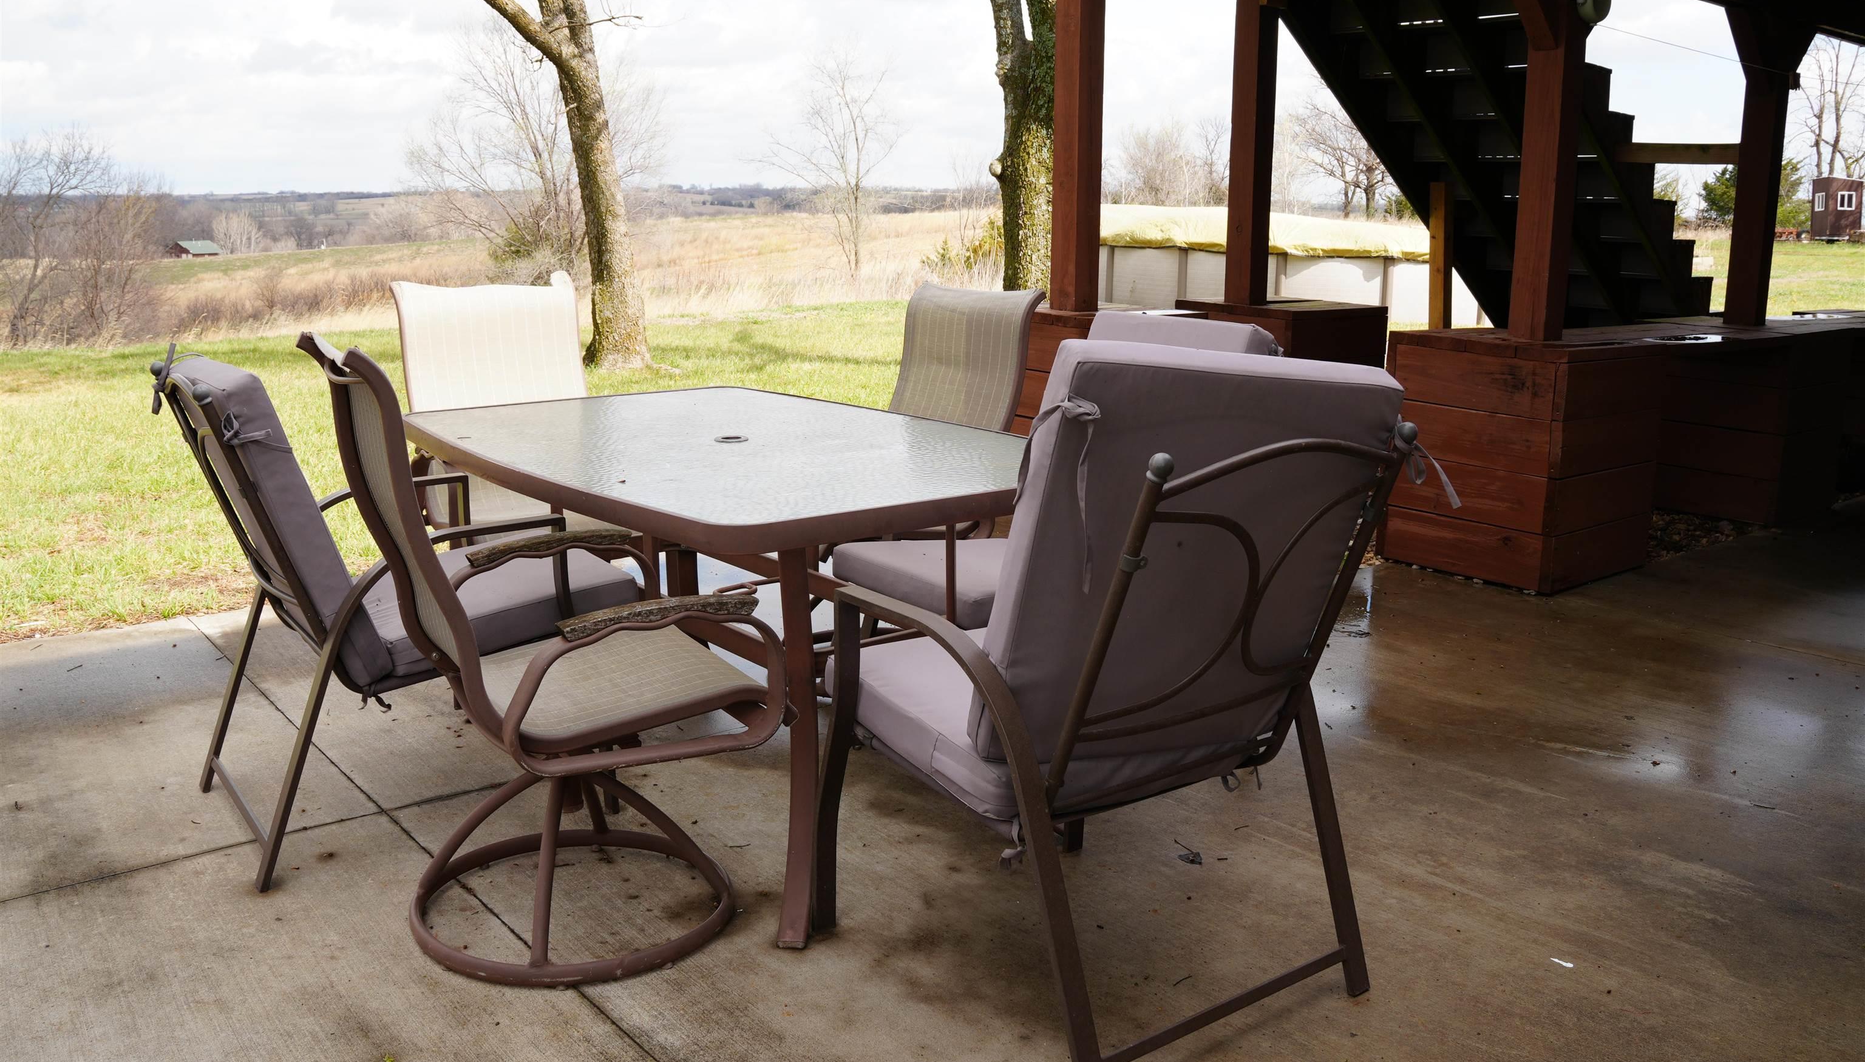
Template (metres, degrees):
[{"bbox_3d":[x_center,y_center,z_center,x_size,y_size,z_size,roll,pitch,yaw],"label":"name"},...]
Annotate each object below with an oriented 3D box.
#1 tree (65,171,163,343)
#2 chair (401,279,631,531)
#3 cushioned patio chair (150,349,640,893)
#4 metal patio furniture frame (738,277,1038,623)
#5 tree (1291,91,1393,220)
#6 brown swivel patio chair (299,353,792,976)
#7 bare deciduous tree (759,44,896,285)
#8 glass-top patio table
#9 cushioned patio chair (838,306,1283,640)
[{"bbox_3d":[-15.209,-5.094,26.000,1.840,3.250,1.840,0,13,0],"label":"tree"},{"bbox_3d":[-1.118,-0.157,3.833,0.620,1.030,0.660,-8,15,-32],"label":"chair"},{"bbox_3d":[-1.103,0.096,2.852,0.760,0.970,0.610,-9,16,-35],"label":"cushioned patio chair"},{"bbox_3d":[-0.127,-0.075,3.478,0.660,1.030,0.620,-8,15,-33],"label":"metal patio furniture frame"},{"bbox_3d":[19.333,-17.478,65.000,5.420,6.090,5.420,0,13,0],"label":"tree"},{"bbox_3d":[-0.650,0.173,2.379,0.660,1.030,0.620,-8,15,-31],"label":"brown swivel patio chair"},{"bbox_3d":[-1.969,-7.063,27.000,2.670,4.580,2.670,0,13,0],"label":"bare deciduous tree"},{"bbox_3d":[-0.450,0.140,3.216,1.070,0.725,1.700,-10,16,-37],"label":"glass-top patio table"},{"bbox_3d":[0.288,0.016,3.167,0.780,0.990,0.610,-8,15,-31],"label":"cushioned patio chair"}]

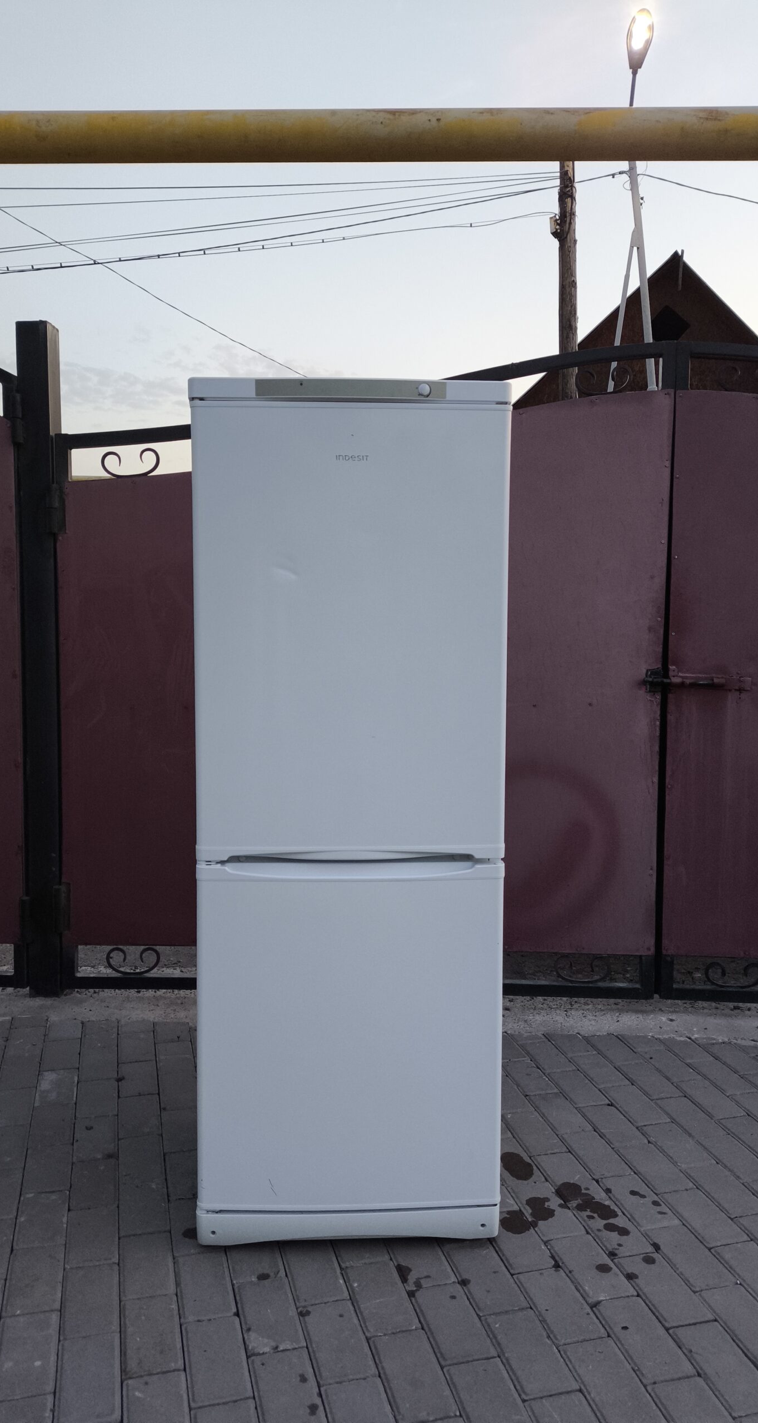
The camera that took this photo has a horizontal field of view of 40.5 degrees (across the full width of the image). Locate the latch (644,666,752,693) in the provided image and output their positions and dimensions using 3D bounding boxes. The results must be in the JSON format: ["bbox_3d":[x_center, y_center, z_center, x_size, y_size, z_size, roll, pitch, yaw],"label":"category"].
[{"bbox_3d":[0.999,-0.101,3.220,0.338,0.080,0.050,1,4,5],"label":"latch"}]

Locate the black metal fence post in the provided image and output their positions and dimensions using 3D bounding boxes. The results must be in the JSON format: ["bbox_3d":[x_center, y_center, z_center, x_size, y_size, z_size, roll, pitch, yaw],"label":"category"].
[{"bbox_3d":[-1.099,-0.147,3.370,0.100,2.179,0.100,0,4,3],"label":"black metal fence post"}]

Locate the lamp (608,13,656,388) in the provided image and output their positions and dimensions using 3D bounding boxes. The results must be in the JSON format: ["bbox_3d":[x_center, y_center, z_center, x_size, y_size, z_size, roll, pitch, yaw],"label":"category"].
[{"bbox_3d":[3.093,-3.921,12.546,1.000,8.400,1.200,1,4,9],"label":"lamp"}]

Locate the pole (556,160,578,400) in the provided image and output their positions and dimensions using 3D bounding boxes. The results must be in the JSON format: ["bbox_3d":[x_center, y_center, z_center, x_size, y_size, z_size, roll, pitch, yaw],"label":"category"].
[{"bbox_3d":[2.296,-3.206,12.598,0.220,6.960,0.220,1,4,11],"label":"pole"}]

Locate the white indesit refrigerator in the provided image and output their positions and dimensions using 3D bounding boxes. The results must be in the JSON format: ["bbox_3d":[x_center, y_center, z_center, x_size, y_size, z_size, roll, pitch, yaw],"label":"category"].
[{"bbox_3d":[-0.069,0.194,2.292,0.600,1.670,0.640,0,4,-3],"label":"white indesit refrigerator"}]

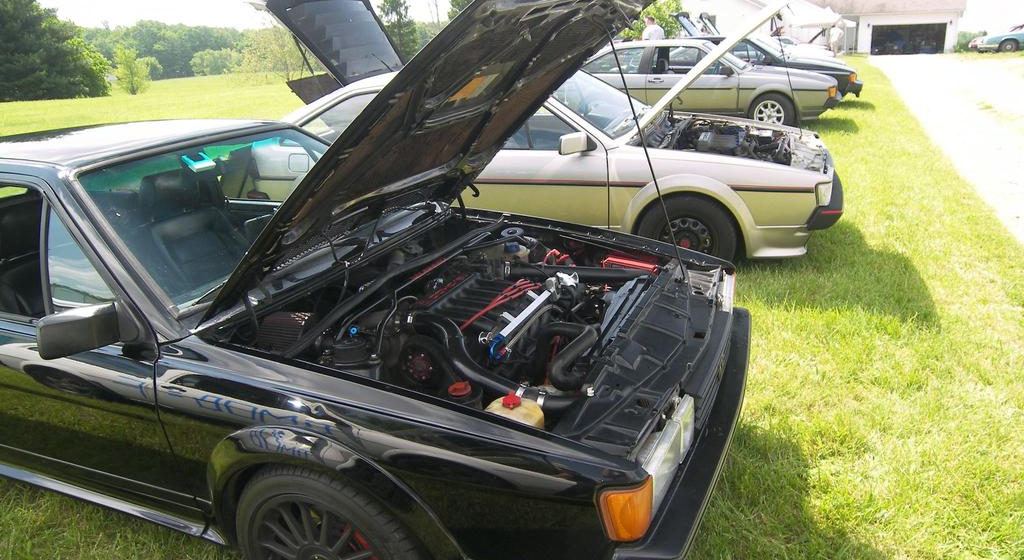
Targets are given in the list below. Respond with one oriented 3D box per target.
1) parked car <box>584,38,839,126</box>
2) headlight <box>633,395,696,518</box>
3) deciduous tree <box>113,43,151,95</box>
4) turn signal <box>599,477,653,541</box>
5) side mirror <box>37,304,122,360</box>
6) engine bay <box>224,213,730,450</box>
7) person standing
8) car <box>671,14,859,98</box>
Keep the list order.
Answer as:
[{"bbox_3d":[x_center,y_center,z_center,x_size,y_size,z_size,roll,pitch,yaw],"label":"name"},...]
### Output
[{"bbox_3d":[2.734,-2.930,10.583,4.120,1.280,1.630,7,21,24],"label":"parked car"},{"bbox_3d":[0.342,0.385,1.587,0.087,0.112,0.350,6,19,23],"label":"headlight"},{"bbox_3d":[-22.440,-12.290,41.539,2.100,2.793,2.100,-2,19,0],"label":"deciduous tree"},{"bbox_3d":[0.228,0.449,1.426,0.112,0.148,0.067,6,19,23],"label":"turn signal"},{"bbox_3d":[-1.052,0.114,1.717,0.105,0.100,0.175,6,19,23],"label":"side mirror"},{"bbox_3d":[0.007,0.232,2.283,1.140,0.560,1.360,6,19,23],"label":"engine bay"},{"bbox_3d":[3.297,-5.298,16.789,0.320,1.750,0.500,13,24,37],"label":"person standing"},{"bbox_3d":[3.947,-3.655,12.602,4.120,1.280,1.630,5,21,21],"label":"car"}]

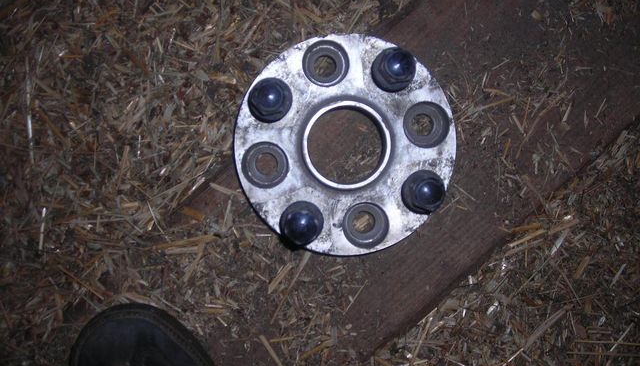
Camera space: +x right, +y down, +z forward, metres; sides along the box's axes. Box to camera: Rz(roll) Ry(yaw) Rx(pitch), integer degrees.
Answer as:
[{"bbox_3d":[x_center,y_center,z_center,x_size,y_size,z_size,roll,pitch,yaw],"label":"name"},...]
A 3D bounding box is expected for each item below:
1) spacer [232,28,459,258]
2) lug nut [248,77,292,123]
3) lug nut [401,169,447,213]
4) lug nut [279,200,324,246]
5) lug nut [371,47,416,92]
[{"bbox_3d":[0.016,-0.024,0.452,0.140,0.026,0.140,0,91,-2],"label":"spacer"},{"bbox_3d":[-0.030,-0.051,0.427,0.027,0.034,0.027,0,91,-2],"label":"lug nut"},{"bbox_3d":[0.066,0.006,0.432,0.027,0.034,0.027,0,91,-2],"label":"lug nut"},{"bbox_3d":[-0.011,0.025,0.429,0.027,0.034,0.027,0,91,-2],"label":"lug nut"},{"bbox_3d":[0.047,-0.071,0.429,0.027,0.034,0.027,0,91,-2],"label":"lug nut"}]

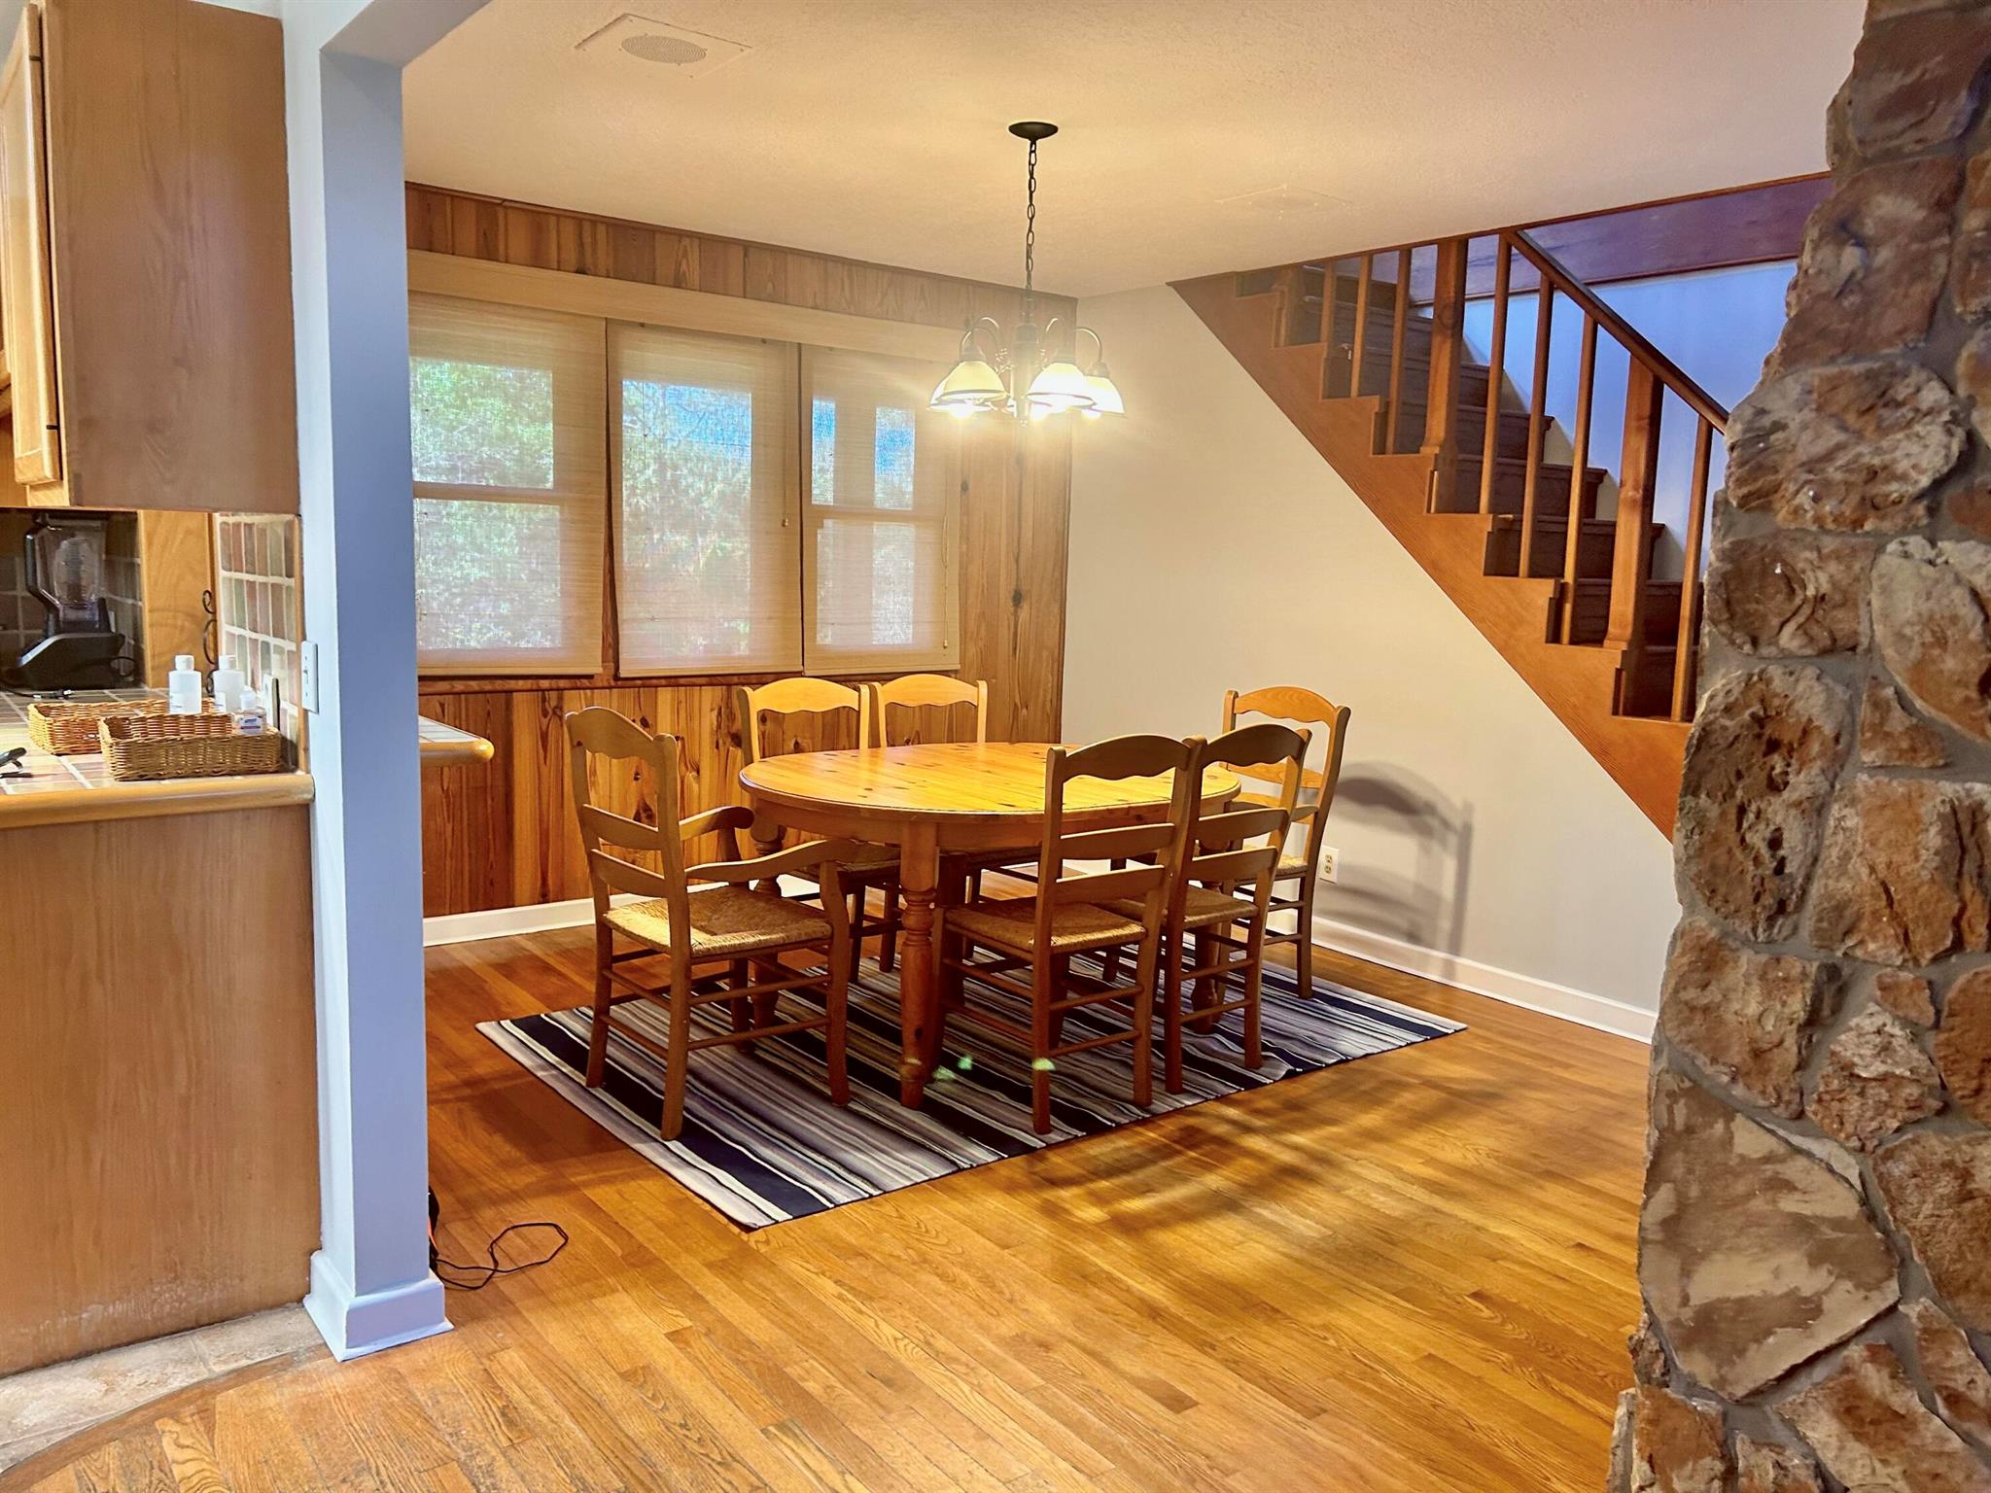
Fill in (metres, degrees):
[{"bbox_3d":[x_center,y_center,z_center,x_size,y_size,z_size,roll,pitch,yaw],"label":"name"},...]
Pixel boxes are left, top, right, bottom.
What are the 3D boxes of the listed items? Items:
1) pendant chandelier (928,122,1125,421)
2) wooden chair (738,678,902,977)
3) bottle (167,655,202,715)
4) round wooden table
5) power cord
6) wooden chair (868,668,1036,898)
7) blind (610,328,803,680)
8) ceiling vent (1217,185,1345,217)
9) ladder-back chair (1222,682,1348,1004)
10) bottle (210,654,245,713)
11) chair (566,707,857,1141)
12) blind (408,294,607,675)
[{"bbox_3d":[0.085,-1.187,3.778,0.520,0.720,0.520,2,8,0],"label":"pendant chandelier"},{"bbox_3d":[-0.427,0.304,4.389,0.450,0.965,0.540,-4,10,-37],"label":"wooden chair"},{"bbox_3d":[-1.496,-0.088,2.767,0.060,0.152,0.058,5,8,19],"label":"bottle"},{"bbox_3d":[-0.012,0.445,4.299,1.490,0.747,1.140,-4,10,-37],"label":"round wooden table"},{"bbox_3d":[-0.948,0.883,2.833,0.310,0.200,0.230,-4,10,-37],"label":"power cord"},{"bbox_3d":[-0.075,0.283,4.699,0.470,0.955,0.530,-4,10,-37],"label":"wooden chair"},{"bbox_3d":[-1.004,-0.854,5.317,0.740,1.220,0.050,-4,10,-37],"label":"blind"},{"bbox_3d":[0.850,-1.596,4.423,0.290,0.020,0.290,-4,10,-37],"label":"ceiling vent"},{"bbox_3d":[0.733,0.302,4.770,0.550,0.960,0.560,-4,10,-37],"label":"ladder-back chair"},{"bbox_3d":[-1.442,-0.092,2.807,0.060,0.152,0.058,5,8,22],"label":"bottle"},{"bbox_3d":[-0.695,0.387,3.671,0.540,0.975,0.545,-4,10,-40],"label":"chair"},{"bbox_3d":[-1.604,-0.827,4.856,0.740,1.200,0.050,-4,10,-37],"label":"blind"}]

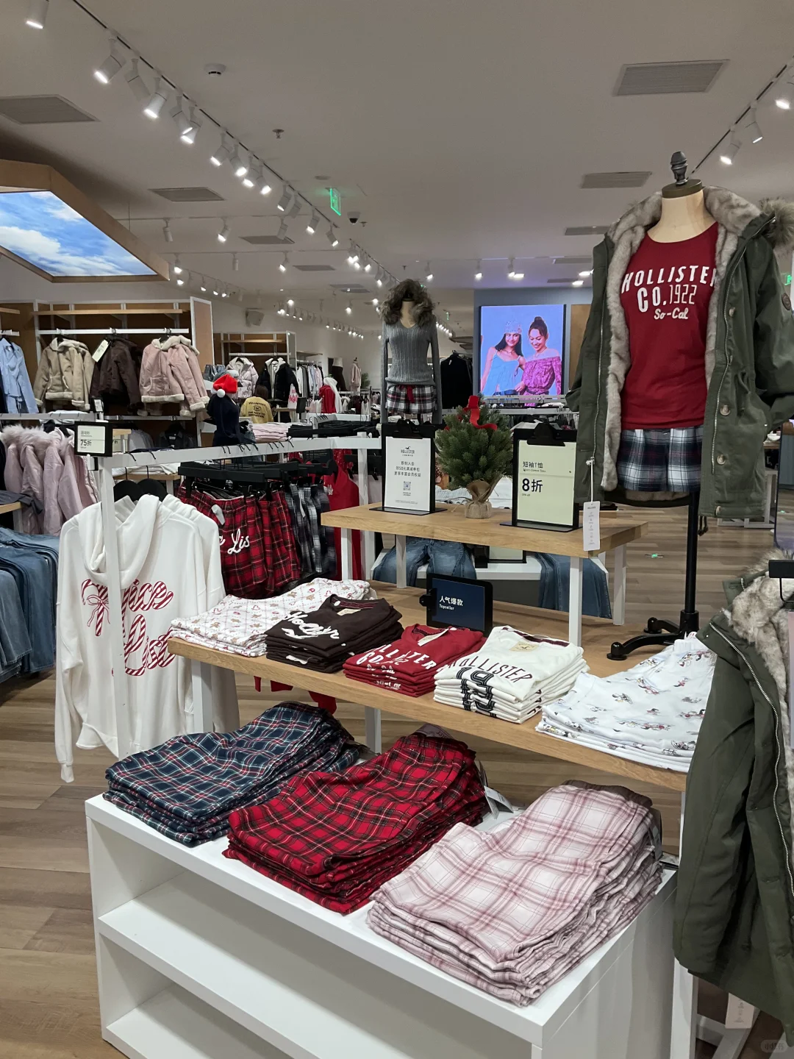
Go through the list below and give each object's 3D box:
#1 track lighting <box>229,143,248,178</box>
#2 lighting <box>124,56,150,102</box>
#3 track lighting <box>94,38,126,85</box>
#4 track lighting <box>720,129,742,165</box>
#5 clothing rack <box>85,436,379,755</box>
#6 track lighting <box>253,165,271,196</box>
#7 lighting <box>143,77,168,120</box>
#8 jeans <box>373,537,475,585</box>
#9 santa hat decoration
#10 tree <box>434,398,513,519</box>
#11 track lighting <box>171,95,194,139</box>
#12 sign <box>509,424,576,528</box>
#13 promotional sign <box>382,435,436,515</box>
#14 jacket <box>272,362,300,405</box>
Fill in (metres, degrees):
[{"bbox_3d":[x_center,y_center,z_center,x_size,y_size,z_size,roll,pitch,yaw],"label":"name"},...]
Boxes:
[{"bbox_3d":[-1.082,-2.517,6.059,0.142,0.200,0.078,4,10,26],"label":"track lighting"},{"bbox_3d":[-1.343,-2.326,4.580,0.140,0.220,0.080,-5,11,-25],"label":"lighting"},{"bbox_3d":[-1.362,-2.222,4.210,0.144,0.201,0.078,-3,10,-12],"label":"track lighting"},{"bbox_3d":[2.221,-2.540,5.903,0.144,0.201,0.078,-2,9,-7],"label":"track lighting"},{"bbox_3d":[-0.481,0.346,3.056,0.420,1.310,1.120,8,13,40],"label":"clothing rack"},{"bbox_3d":[-1.031,-2.675,6.780,0.140,0.210,0.080,2,10,15],"label":"track lighting"},{"bbox_3d":[-1.288,-2.302,4.737,0.132,0.196,0.078,-3,10,-14],"label":"lighting"},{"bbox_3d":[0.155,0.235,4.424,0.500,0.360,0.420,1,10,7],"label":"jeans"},{"bbox_3d":[-1.795,-1.526,9.300,0.250,0.235,0.220,3,10,22],"label":"santa hat decoration"},{"bbox_3d":[0.259,-0.254,2.926,0.250,0.390,0.250,-1,10,0],"label":"tree"},{"bbox_3d":[-1.228,-2.361,5.063,0.143,0.200,0.078,-2,9,-7],"label":"track lighting"},{"bbox_3d":[0.438,-0.166,2.649,0.208,0.312,0.080,7,12,38],"label":"sign"},{"bbox_3d":[0.042,-0.236,3.481,0.263,0.328,0.050,7,12,38],"label":"promotional sign"},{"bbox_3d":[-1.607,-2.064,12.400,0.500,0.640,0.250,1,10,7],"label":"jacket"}]

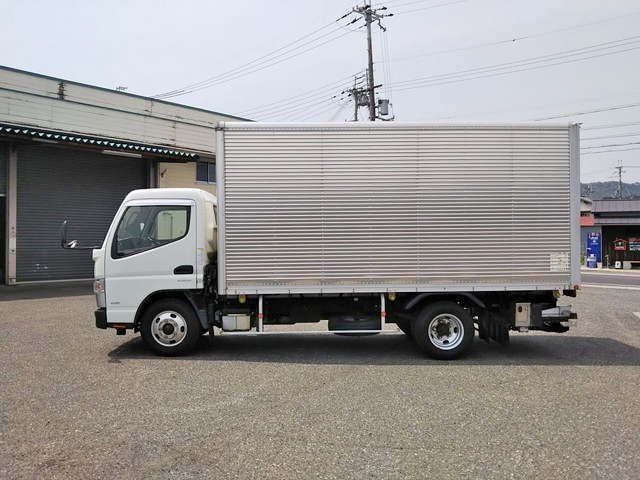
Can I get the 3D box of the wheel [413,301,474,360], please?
[{"bbox_3d":[1.550,1.113,6.910,0.720,0.720,0.270,1,0,-2],"label":"wheel"}]

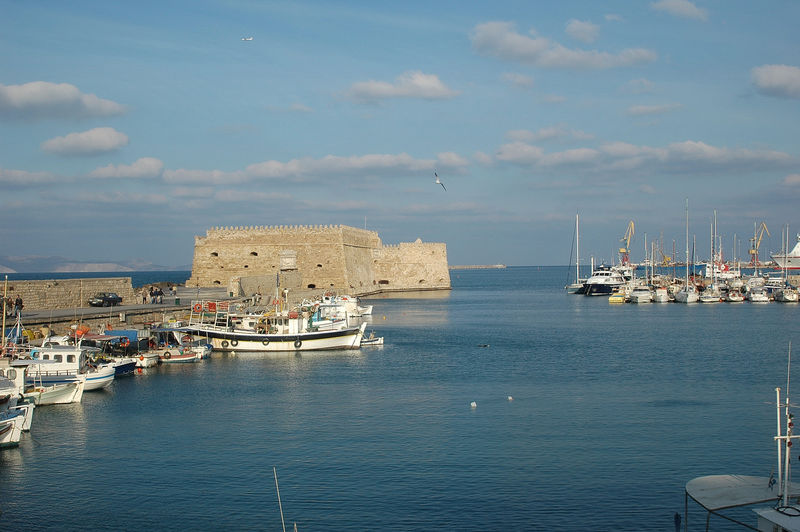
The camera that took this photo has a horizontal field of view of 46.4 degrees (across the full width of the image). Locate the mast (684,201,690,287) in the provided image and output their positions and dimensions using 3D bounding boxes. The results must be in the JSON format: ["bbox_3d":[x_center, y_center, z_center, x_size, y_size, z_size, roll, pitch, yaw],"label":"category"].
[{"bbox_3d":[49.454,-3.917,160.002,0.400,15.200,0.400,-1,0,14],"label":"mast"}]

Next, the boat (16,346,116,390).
[{"bbox_3d":[-19.026,5.662,52.397,6.500,2.450,2.500,-1,0,10],"label":"boat"}]

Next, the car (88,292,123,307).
[{"bbox_3d":[-29.960,3.410,94.998,1.680,1.400,4.200,-1,0,10],"label":"car"}]

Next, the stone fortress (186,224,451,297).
[{"bbox_3d":[-15.294,-0.896,233.633,56.000,15.700,66.000,-1,0,4],"label":"stone fortress"}]

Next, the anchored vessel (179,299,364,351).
[{"bbox_3d":[-10.331,4.637,76.597,14.600,4.300,4.400,-1,0,2],"label":"anchored vessel"}]

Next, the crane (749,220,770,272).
[{"bbox_3d":[358.294,-20.568,930.010,22.000,42.000,11.000,-1,0,21],"label":"crane"}]

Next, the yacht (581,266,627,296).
[{"bbox_3d":[43.044,3.007,199.998,5.000,6.300,18.000,-1,0,28],"label":"yacht"}]

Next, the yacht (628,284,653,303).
[{"bbox_3d":[42.191,4.594,162.997,3.600,3.100,10.500,-1,0,15],"label":"yacht"}]

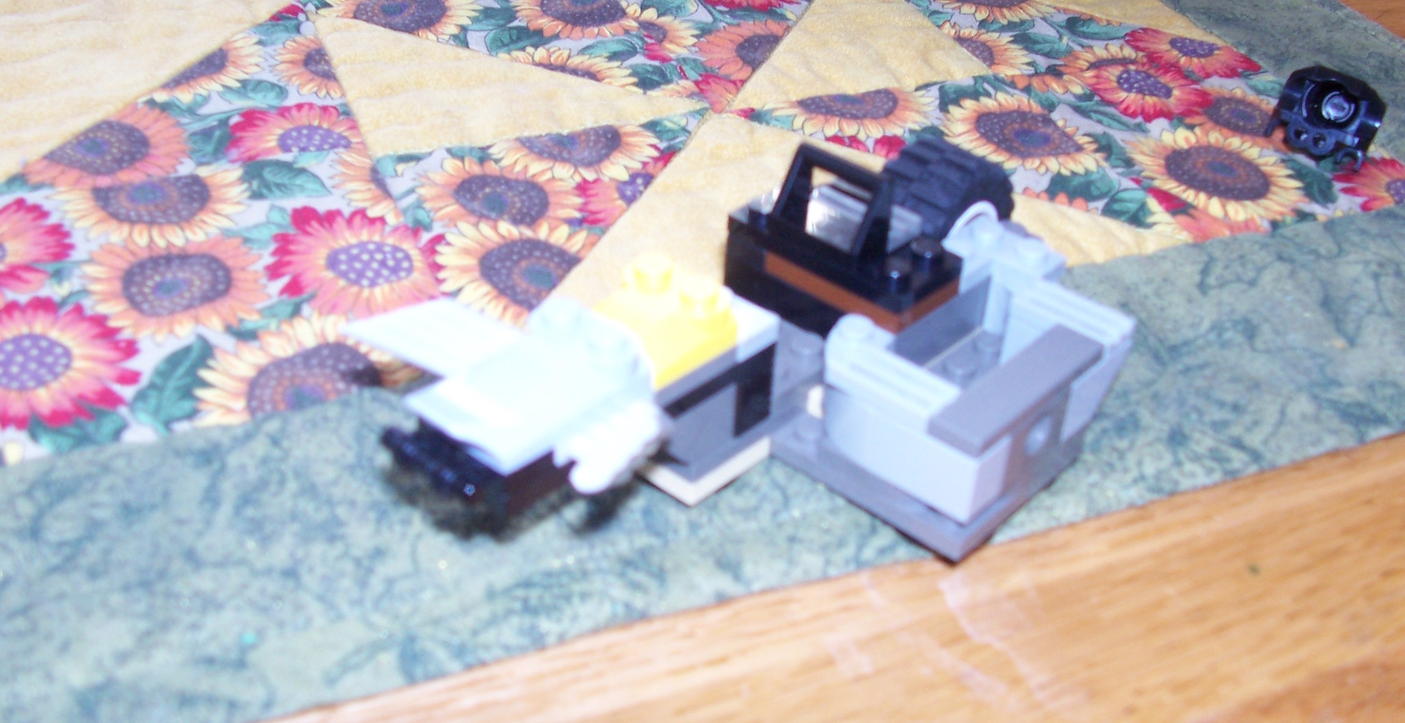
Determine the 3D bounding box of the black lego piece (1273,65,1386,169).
[{"bbox_3d":[0.129,-0.050,0.291,0.019,0.015,0.009,31,37,29],"label":"black lego piece"}]

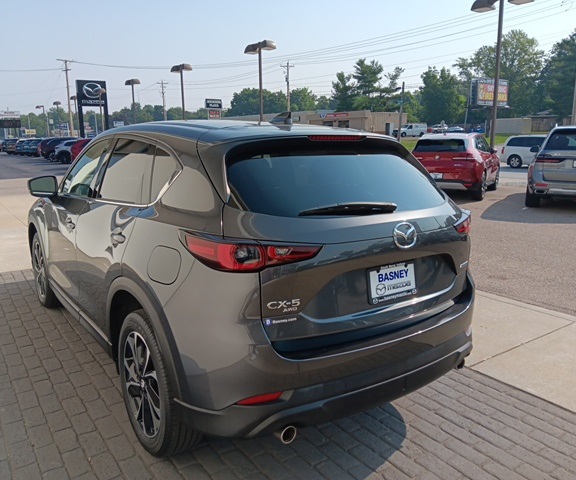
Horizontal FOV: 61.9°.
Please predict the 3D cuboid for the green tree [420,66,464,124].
[{"bbox_3d":[33.529,-31.127,105.000,9.800,12.800,9.800,4,12,18],"label":"green tree"}]

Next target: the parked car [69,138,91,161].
[{"bbox_3d":[-11.752,-5.820,31.761,4.550,1.670,1.840,-11,15,-43],"label":"parked car"}]

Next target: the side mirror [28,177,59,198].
[{"bbox_3d":[-1.830,-0.401,3.588,0.210,0.150,0.130,-8,14,-35],"label":"side mirror"}]

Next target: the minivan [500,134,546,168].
[{"bbox_3d":[13.928,-4.622,25.250,1.980,1.750,5.100,-10,15,-40],"label":"minivan"}]

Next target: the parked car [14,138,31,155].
[{"bbox_3d":[-24.303,-9.177,47.764,1.860,1.700,4.600,8,14,36],"label":"parked car"}]

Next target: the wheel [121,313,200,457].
[{"bbox_3d":[-0.630,0.687,2.404,0.230,0.730,0.730,-9,14,-35],"label":"wheel"}]

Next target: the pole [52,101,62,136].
[{"bbox_3d":[-29.947,-14.776,63.000,1.900,6.500,0.650,10,15,39],"label":"pole"}]

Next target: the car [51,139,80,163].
[{"bbox_3d":[-14.753,-6.332,34.374,4.500,1.610,1.830,-11,16,-42],"label":"car"}]

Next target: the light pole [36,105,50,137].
[{"bbox_3d":[-38.527,-17.638,75.699,1.300,6.900,0.500,-6,13,-24],"label":"light pole"}]

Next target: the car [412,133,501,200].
[{"bbox_3d":[4.693,-2.131,13.377,1.920,1.660,4.755,6,13,29],"label":"car"}]

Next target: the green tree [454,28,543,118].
[{"bbox_3d":[41.798,-31.127,95.000,16.500,20.500,15.500,5,13,23],"label":"green tree"}]

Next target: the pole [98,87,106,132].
[{"bbox_3d":[-19.628,-12.519,51.000,0.900,7.000,0.900,-8,14,-36],"label":"pole"}]

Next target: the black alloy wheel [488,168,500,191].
[{"bbox_3d":[6.149,-1.862,14.357,0.250,0.740,0.740,6,13,29],"label":"black alloy wheel"}]

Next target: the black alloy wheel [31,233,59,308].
[{"bbox_3d":[-2.228,0.261,4.536,0.230,0.730,0.730,-9,14,-35],"label":"black alloy wheel"}]

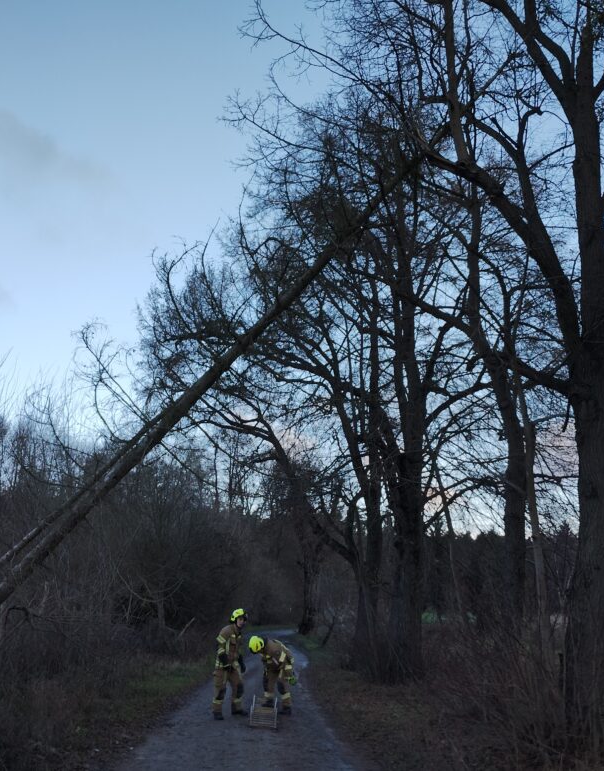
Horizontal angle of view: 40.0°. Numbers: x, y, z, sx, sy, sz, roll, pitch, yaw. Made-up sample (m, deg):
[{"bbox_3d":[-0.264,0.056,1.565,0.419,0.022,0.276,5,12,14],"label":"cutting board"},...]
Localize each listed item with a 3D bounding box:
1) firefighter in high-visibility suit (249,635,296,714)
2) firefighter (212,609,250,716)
[{"bbox_3d":[-0.516,5.085,14.519,0.650,1.340,0.800,-12,-19,36],"label":"firefighter in high-visibility suit"},{"bbox_3d":[-1.258,4.810,14.388,0.620,1.800,0.580,12,-19,-36],"label":"firefighter"}]

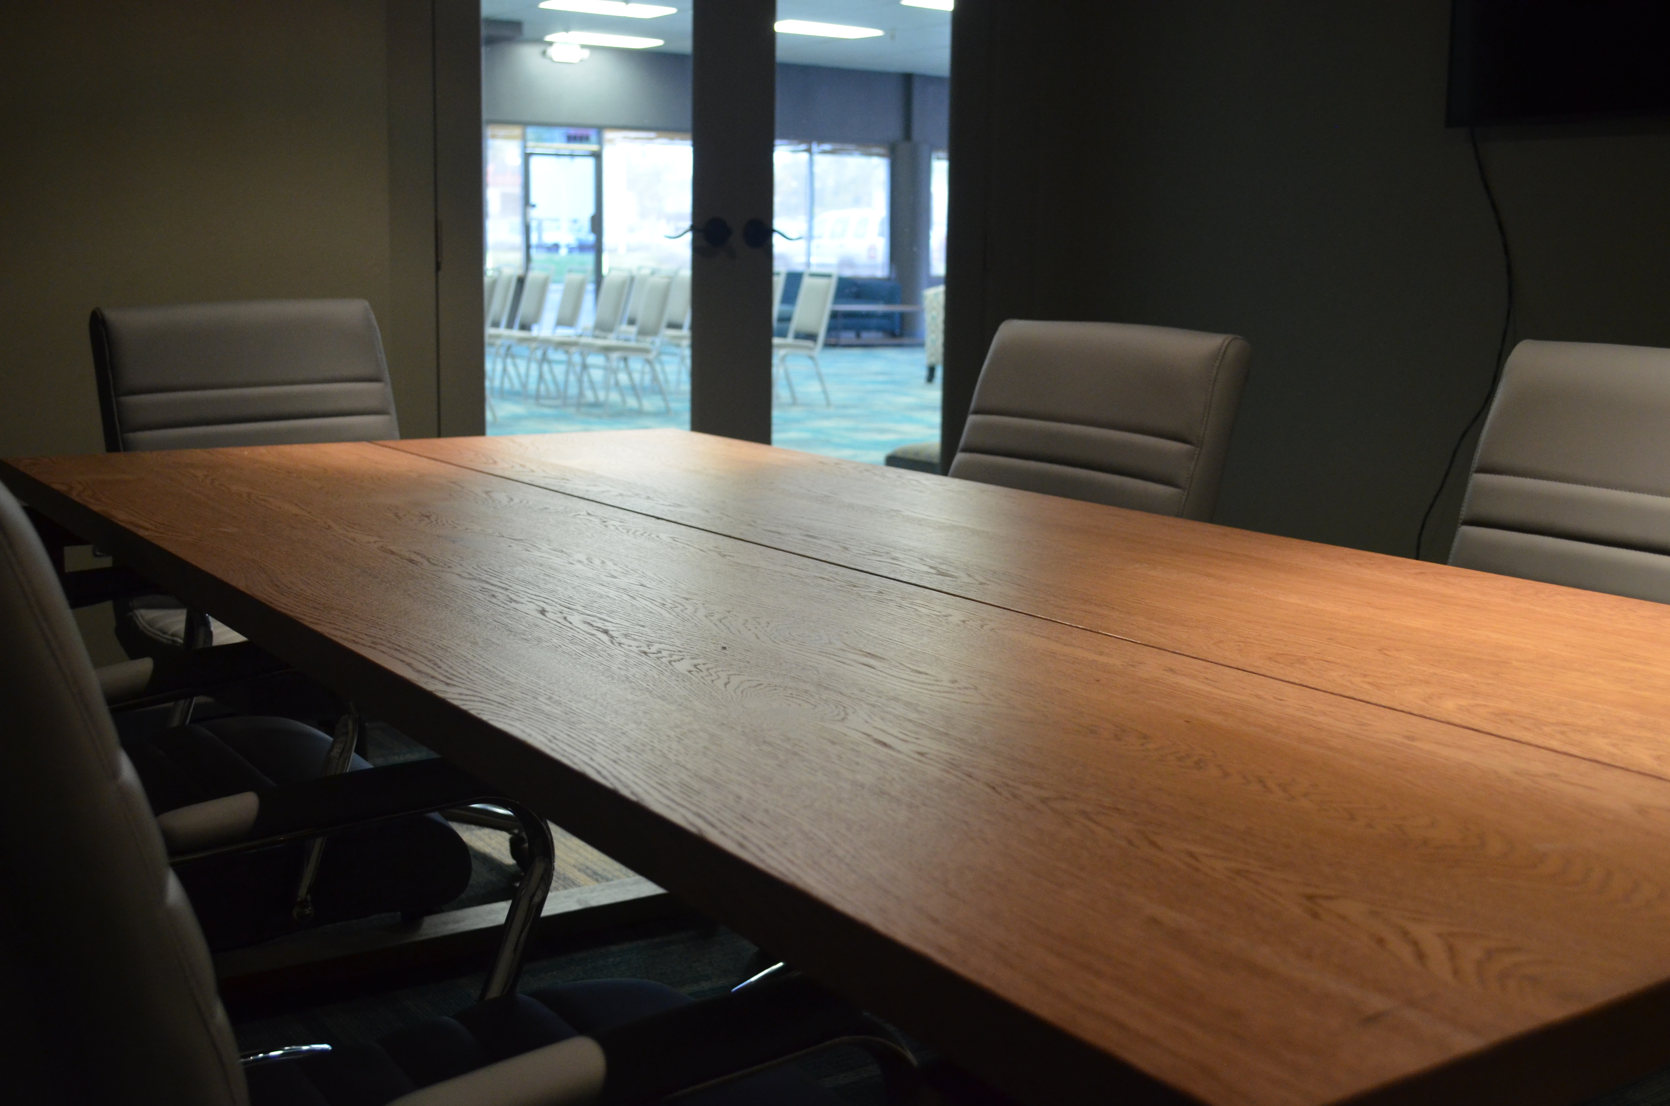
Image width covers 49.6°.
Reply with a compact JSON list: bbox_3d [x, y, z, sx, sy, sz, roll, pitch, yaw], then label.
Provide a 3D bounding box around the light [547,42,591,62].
[{"bbox_3d":[-2.902,-5.426,19.588,0.500,0.230,0.150,-5,11,-34],"label":"light"}]

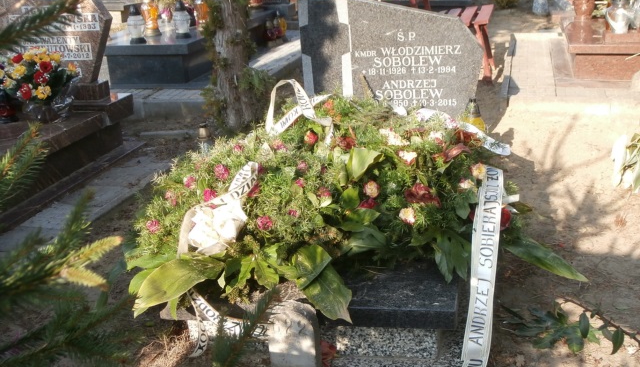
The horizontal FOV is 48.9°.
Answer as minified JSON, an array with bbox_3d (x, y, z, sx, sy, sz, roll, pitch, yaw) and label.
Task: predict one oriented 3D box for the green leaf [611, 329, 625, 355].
[{"bbox_3d":[0.889,0.475,2.100,0.034,0.080,0.024,0,20,7],"label":"green leaf"}]

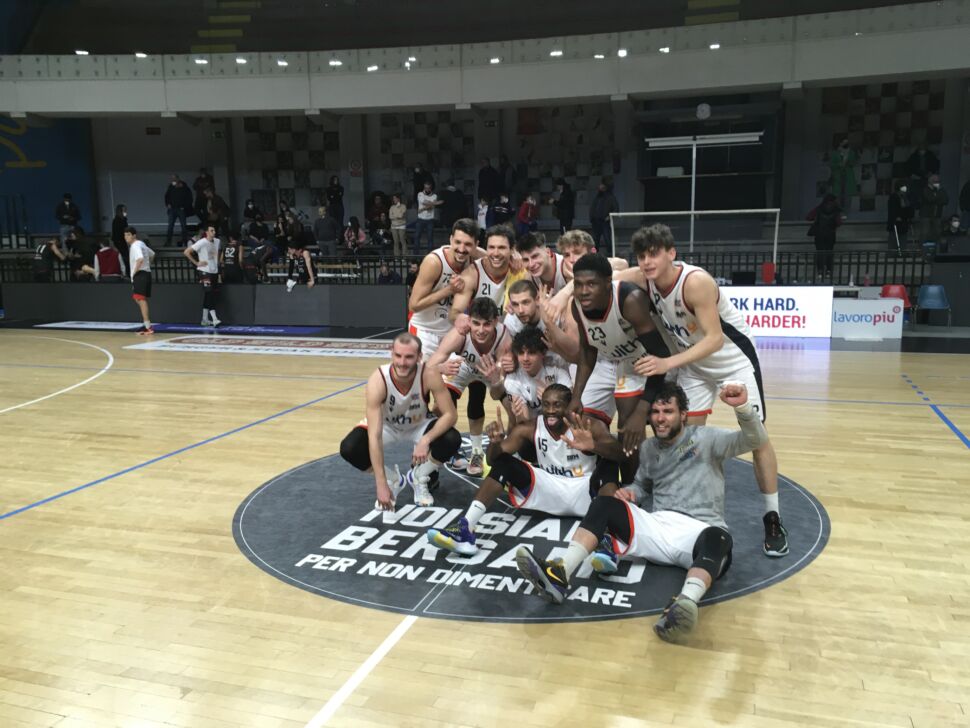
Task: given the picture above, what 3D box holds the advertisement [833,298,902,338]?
[{"bbox_3d":[6.058,-0.716,12.889,1.030,0.620,0.090,2,9,18],"label":"advertisement"}]

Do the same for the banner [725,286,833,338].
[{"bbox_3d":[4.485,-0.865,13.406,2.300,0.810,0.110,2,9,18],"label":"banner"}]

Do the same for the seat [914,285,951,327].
[{"bbox_3d":[7.527,-0.938,13.672,0.530,0.780,0.540,2,9,18],"label":"seat"}]

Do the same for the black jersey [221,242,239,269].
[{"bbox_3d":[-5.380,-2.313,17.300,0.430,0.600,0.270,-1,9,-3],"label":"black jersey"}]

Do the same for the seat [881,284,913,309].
[{"bbox_3d":[6.967,-0.957,13.858,0.520,0.780,0.540,2,9,18],"label":"seat"}]

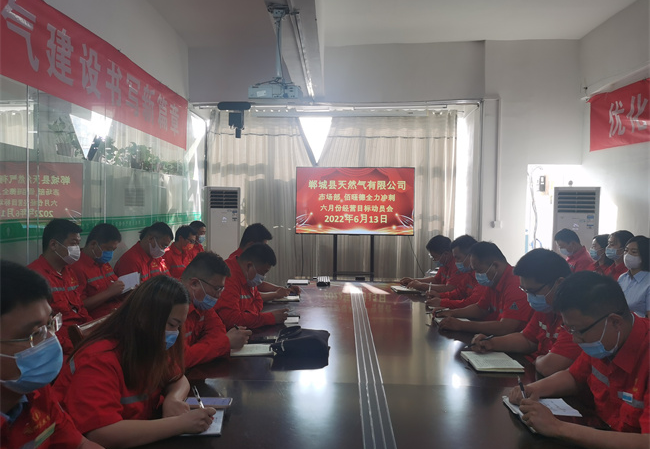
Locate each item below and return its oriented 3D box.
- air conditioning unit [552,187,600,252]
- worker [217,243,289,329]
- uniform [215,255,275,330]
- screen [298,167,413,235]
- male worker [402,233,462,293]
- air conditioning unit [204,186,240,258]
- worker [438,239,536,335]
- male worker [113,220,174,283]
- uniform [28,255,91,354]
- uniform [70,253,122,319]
[{"bbox_3d":[3.009,0.434,6.526,0.490,1.740,0.340,2,2,26],"label":"air conditioning unit"},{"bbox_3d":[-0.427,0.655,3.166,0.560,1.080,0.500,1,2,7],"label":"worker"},{"bbox_3d":[-0.458,0.475,3.159,0.430,0.580,0.470,1,2,9],"label":"uniform"},{"bbox_3d":[0.428,-0.344,7.900,1.730,0.980,0.080,1,2,5],"label":"screen"},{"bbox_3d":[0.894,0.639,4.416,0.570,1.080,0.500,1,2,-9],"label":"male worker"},{"bbox_3d":[-1.478,0.350,7.776,0.490,1.740,0.340,0,2,-28],"label":"air conditioning unit"},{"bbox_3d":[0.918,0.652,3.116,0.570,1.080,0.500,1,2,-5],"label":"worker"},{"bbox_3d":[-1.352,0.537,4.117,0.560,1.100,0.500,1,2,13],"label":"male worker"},{"bbox_3d":[-1.427,0.488,2.959,0.380,0.630,0.460,1,2,16],"label":"uniform"},{"bbox_3d":[-1.413,0.481,3.409,0.380,0.580,0.460,1,2,14],"label":"uniform"}]

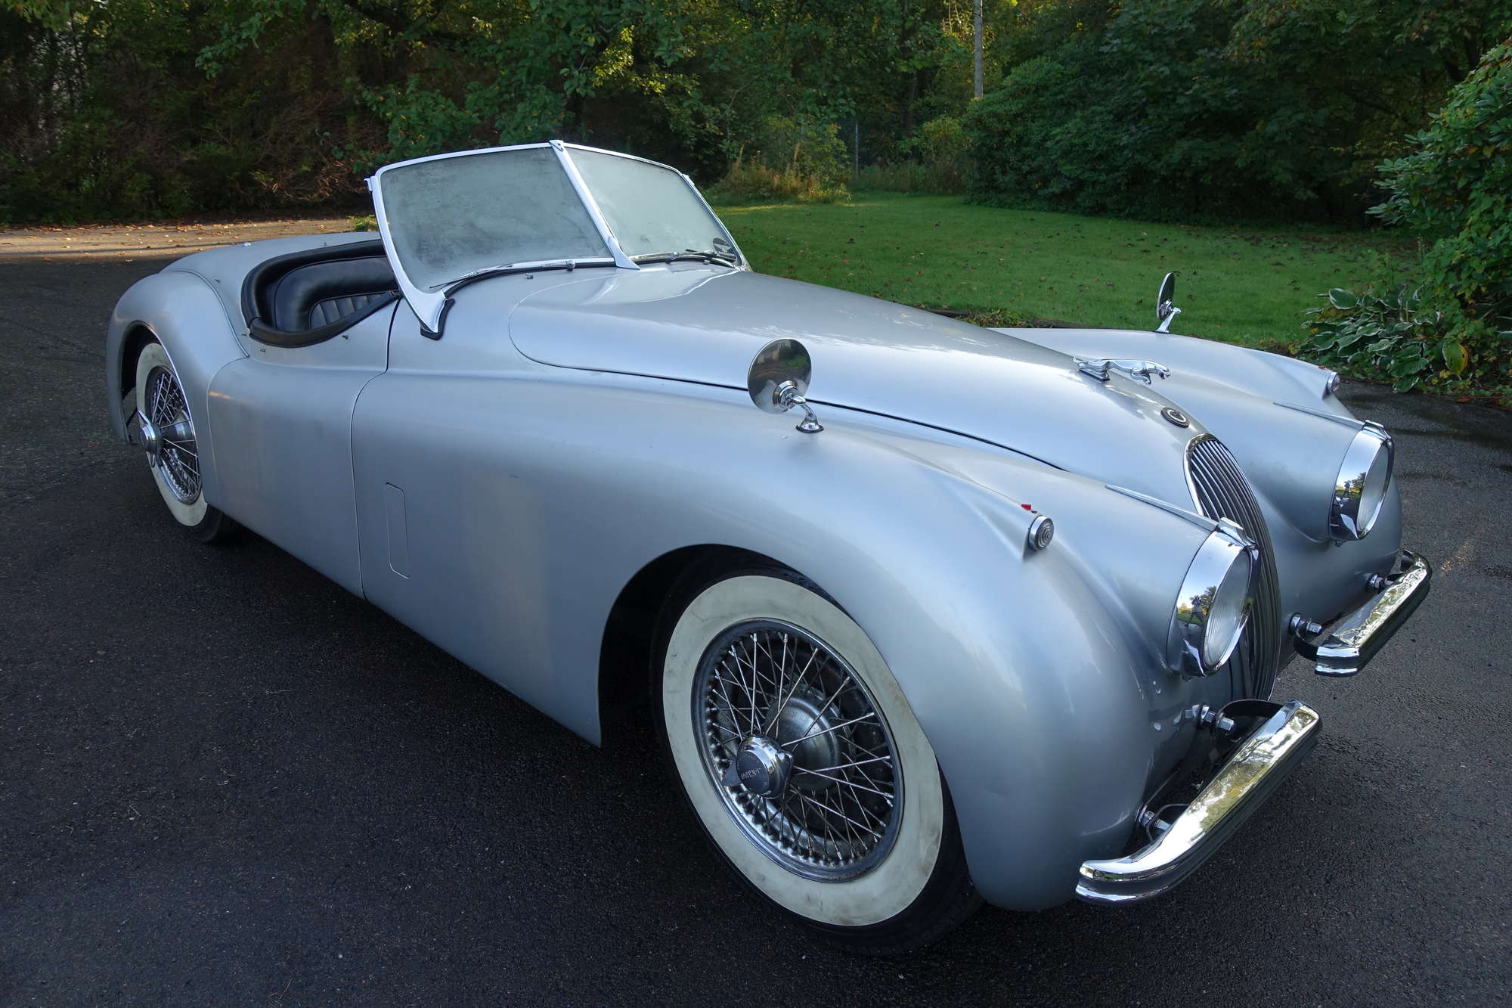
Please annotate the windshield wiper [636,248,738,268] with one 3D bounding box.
[{"bbox_3d":[-0.165,-0.699,2.873,0.055,0.045,0.430,12,21,27],"label":"windshield wiper"}]

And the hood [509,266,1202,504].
[{"bbox_3d":[0.256,-0.316,2.189,1.550,0.240,0.880,18,25,39],"label":"hood"}]

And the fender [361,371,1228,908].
[{"bbox_3d":[-0.102,0.083,1.899,1.820,0.685,0.510,18,25,39],"label":"fender"}]

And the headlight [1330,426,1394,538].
[{"bbox_3d":[1.180,-0.034,1.953,0.090,0.227,0.215,18,25,39],"label":"headlight"}]

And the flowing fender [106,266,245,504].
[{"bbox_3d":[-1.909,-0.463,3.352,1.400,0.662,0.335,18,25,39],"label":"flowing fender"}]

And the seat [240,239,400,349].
[{"bbox_3d":[-1.040,-0.445,2.986,0.650,0.530,0.540,18,25,39],"label":"seat"}]

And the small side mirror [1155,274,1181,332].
[{"bbox_3d":[0.973,-0.476,2.380,0.060,0.142,0.118,18,25,39],"label":"small side mirror"}]

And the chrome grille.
[{"bbox_3d":[0.840,0.120,1.764,0.205,0.470,0.250,18,25,39],"label":"chrome grille"}]

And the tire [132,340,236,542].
[{"bbox_3d":[-1.823,-0.236,3.280,0.710,0.710,0.165,18,25,39],"label":"tire"}]

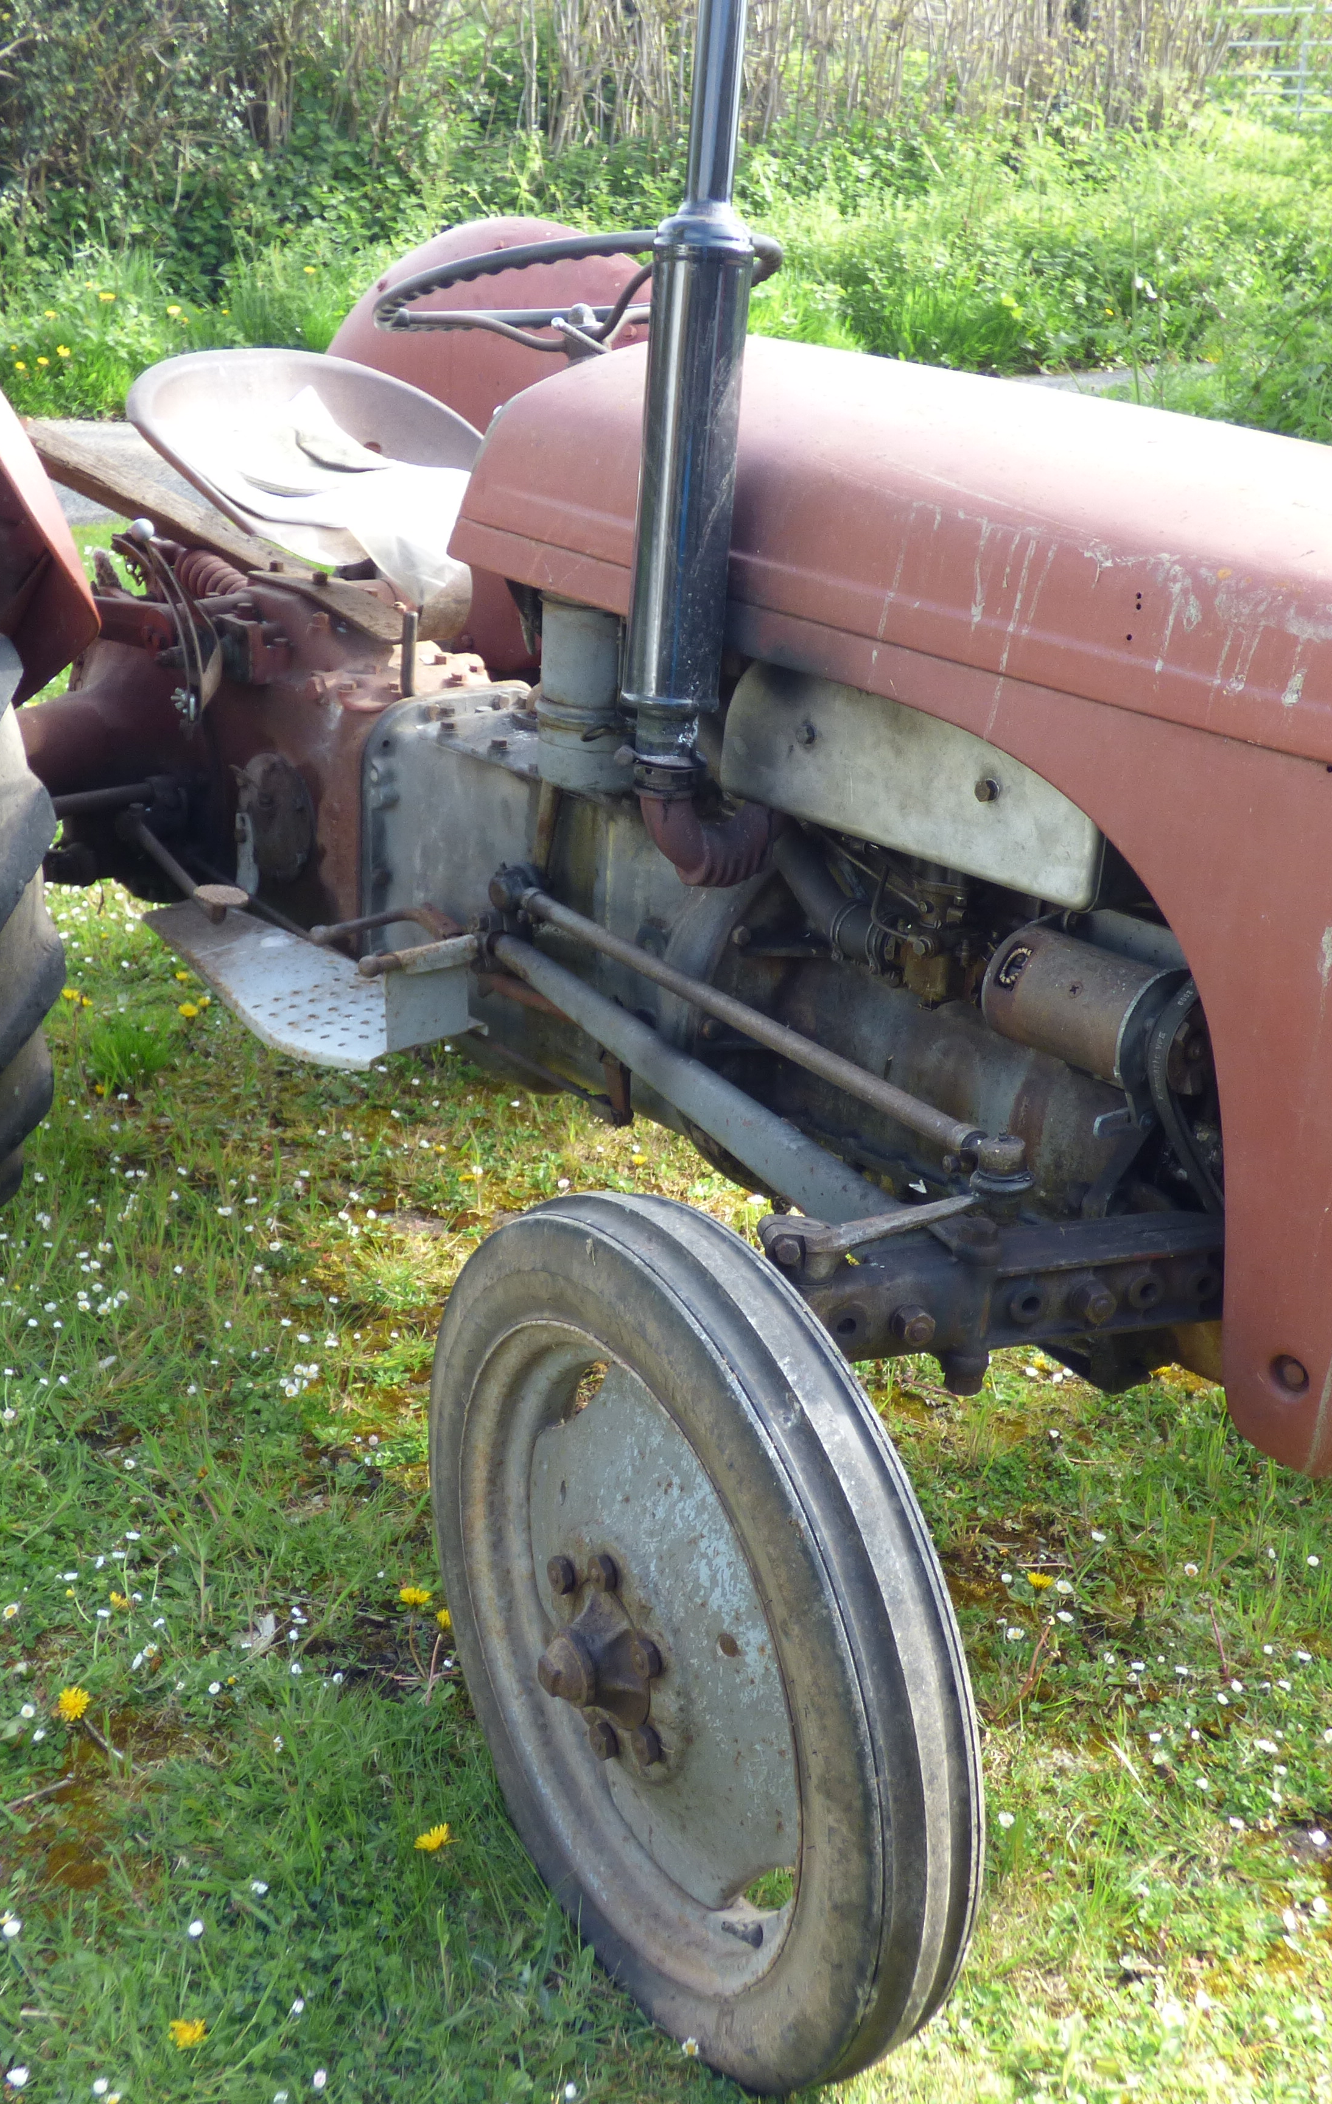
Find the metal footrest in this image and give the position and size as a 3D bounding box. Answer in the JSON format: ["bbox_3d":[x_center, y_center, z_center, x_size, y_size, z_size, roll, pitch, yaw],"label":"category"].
[{"bbox_3d":[-0.465,-0.122,2.994,0.250,0.115,0.635,-14,25,-38],"label":"metal footrest"}]

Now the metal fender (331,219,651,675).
[{"bbox_3d":[-0.202,-0.836,3.669,0.145,0.642,1.150,-14,25,-38],"label":"metal fender"}]

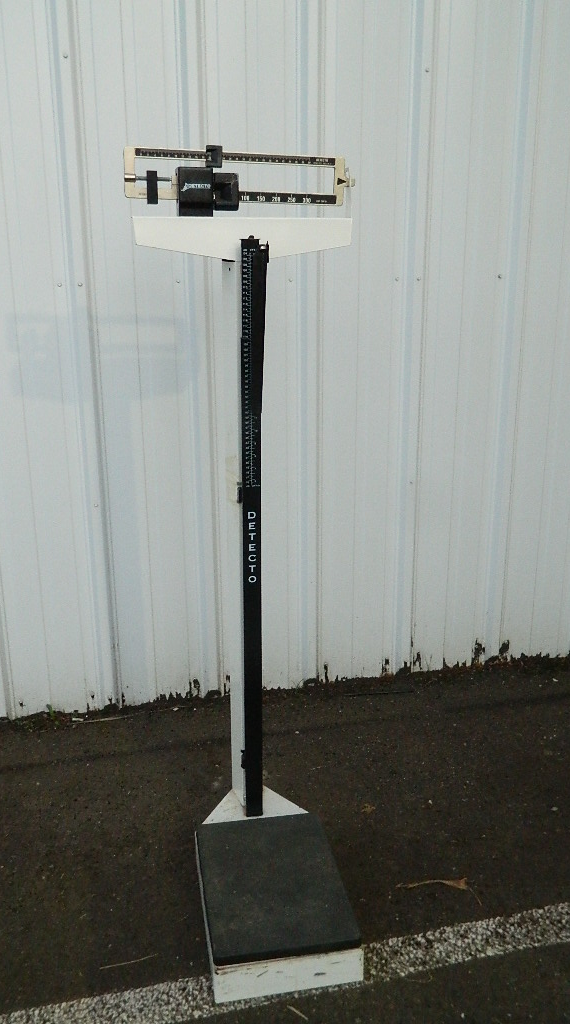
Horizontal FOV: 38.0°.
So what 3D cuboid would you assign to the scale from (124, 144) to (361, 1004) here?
[{"bbox_3d":[-0.044,0.084,1.530,0.436,1.462,0.527,-3,16,-9],"label":"scale"}]

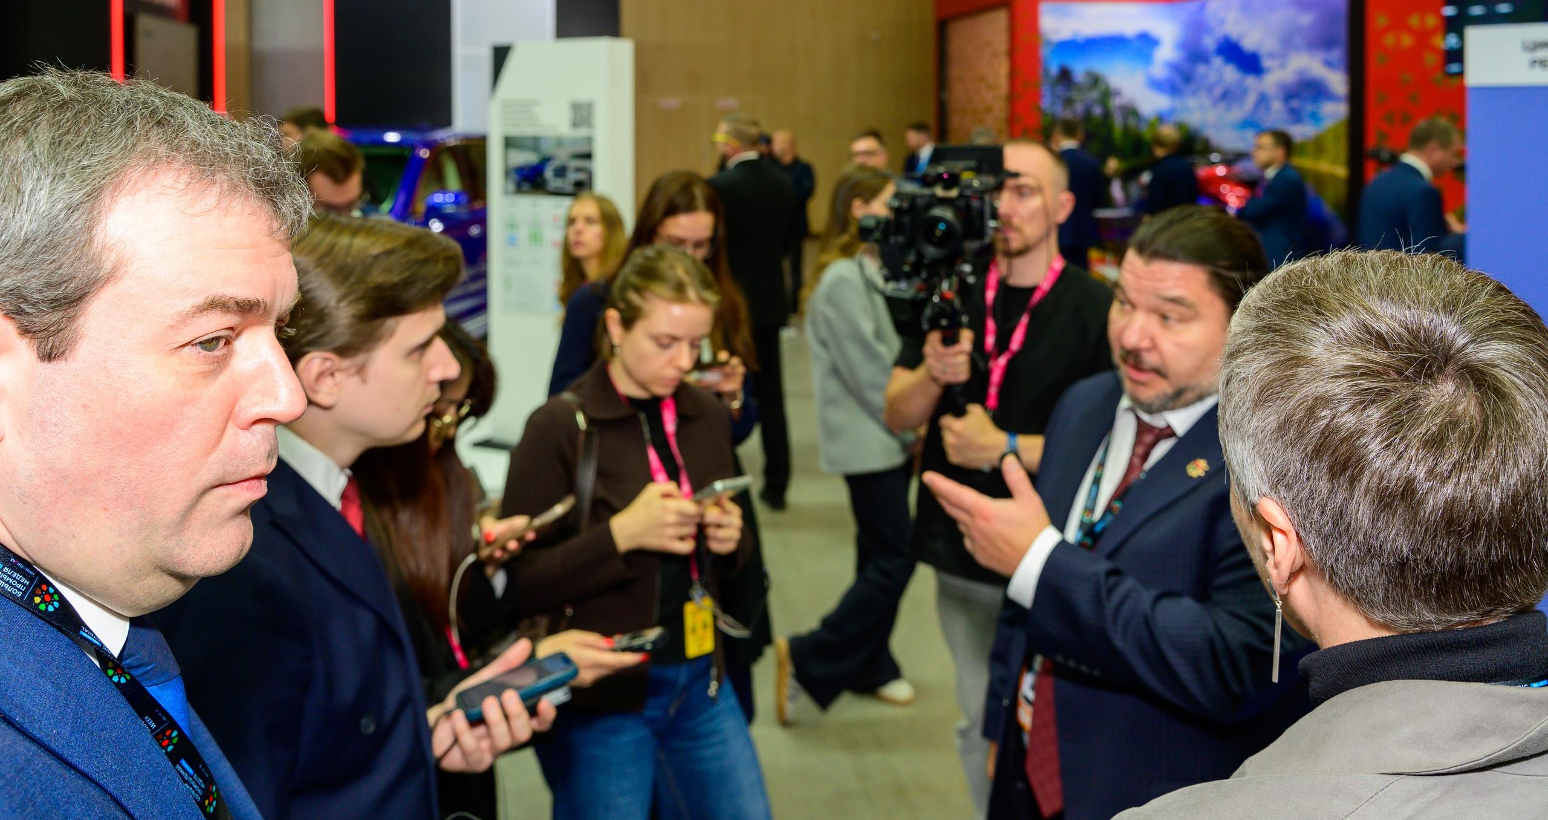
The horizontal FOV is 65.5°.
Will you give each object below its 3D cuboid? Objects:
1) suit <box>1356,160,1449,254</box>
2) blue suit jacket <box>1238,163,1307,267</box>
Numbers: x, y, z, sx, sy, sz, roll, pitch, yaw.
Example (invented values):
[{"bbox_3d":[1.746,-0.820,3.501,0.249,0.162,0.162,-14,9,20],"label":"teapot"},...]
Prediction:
[{"bbox_3d":[2.670,-0.690,5.100,0.340,0.760,0.460,-10,15,-40],"label":"suit"},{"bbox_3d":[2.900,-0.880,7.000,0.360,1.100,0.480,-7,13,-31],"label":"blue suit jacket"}]

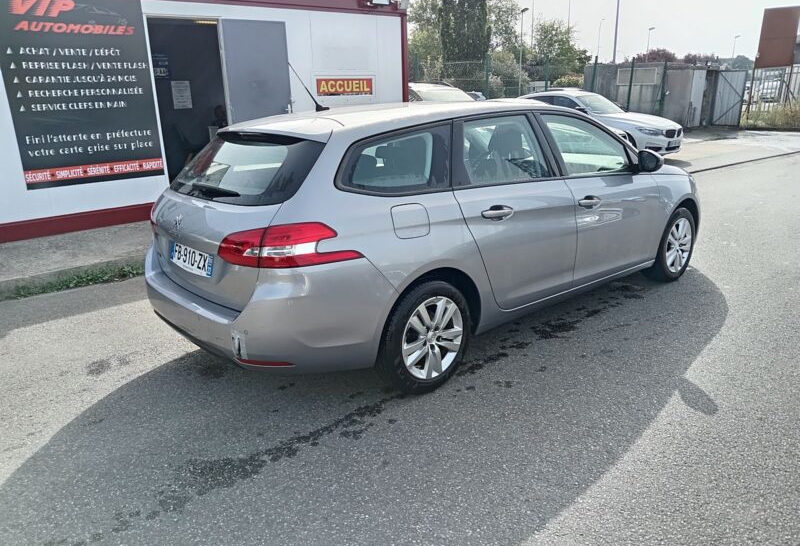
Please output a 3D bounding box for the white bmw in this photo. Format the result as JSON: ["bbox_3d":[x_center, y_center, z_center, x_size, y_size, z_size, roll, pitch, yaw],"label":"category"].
[{"bbox_3d":[4.280,-3.545,13.880,1.840,1.510,4.820,-15,21,-38],"label":"white bmw"}]

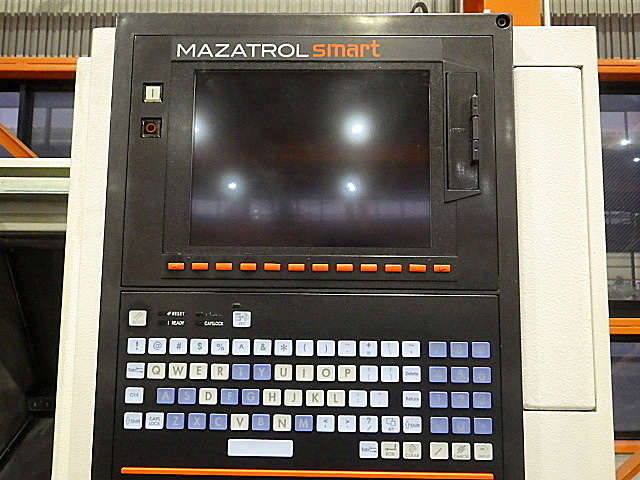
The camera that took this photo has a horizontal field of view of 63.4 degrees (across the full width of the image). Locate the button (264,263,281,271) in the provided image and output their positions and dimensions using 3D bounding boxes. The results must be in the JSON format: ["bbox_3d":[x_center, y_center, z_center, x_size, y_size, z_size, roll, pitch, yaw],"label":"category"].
[{"bbox_3d":[-0.042,0.024,0.456,0.015,0.007,0.005,1,-6,1],"label":"button"}]

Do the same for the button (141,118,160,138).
[{"bbox_3d":[-0.153,-0.101,0.470,0.018,0.018,0.010,1,-6,1],"label":"button"}]

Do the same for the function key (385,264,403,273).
[{"bbox_3d":[0.065,0.025,0.454,0.015,0.007,0.005,1,-6,1],"label":"function key"}]

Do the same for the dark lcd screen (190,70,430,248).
[{"bbox_3d":[-0.008,-0.073,0.470,0.214,0.162,0.010,1,-6,1],"label":"dark lcd screen"}]

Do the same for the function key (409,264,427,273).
[{"bbox_3d":[0.086,0.025,0.454,0.015,0.007,0.005,1,-6,1],"label":"function key"}]

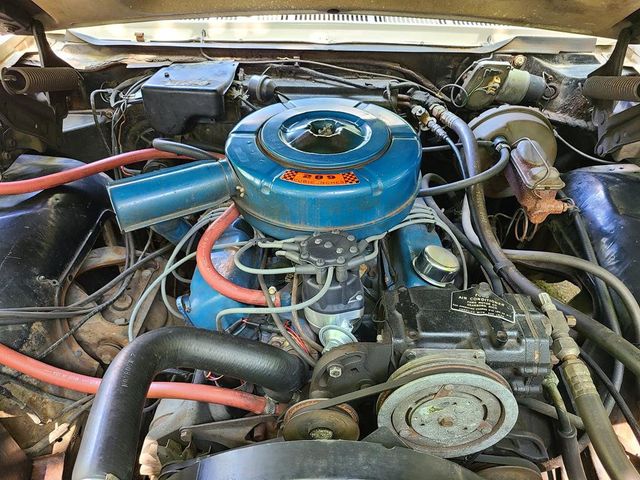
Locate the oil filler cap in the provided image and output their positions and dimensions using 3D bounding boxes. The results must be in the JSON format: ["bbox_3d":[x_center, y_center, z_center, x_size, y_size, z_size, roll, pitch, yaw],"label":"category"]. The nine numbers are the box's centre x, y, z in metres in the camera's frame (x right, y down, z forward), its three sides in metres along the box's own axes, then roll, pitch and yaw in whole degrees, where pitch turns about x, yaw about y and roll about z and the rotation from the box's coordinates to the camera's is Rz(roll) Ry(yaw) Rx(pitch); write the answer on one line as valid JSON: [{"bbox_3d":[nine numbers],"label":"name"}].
[{"bbox_3d":[0.195,0.039,0.787,0.075,0.031,0.075,13,38,-10],"label":"oil filler cap"}]

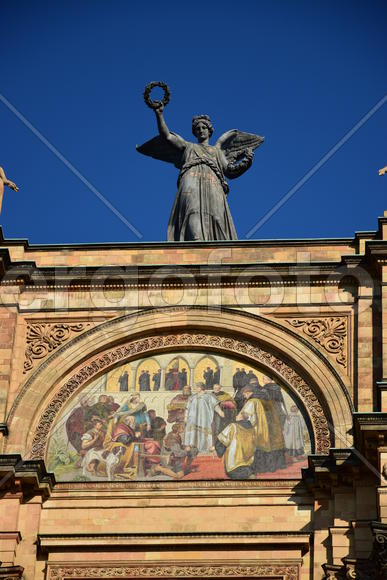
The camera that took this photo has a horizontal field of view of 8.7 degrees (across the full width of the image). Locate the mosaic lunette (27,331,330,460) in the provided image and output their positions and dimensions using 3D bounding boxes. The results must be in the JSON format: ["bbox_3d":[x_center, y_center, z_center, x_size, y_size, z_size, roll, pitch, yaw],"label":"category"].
[{"bbox_3d":[-0.207,1.926,42.808,5.050,2.950,0.350,-1,-38,5],"label":"mosaic lunette"}]

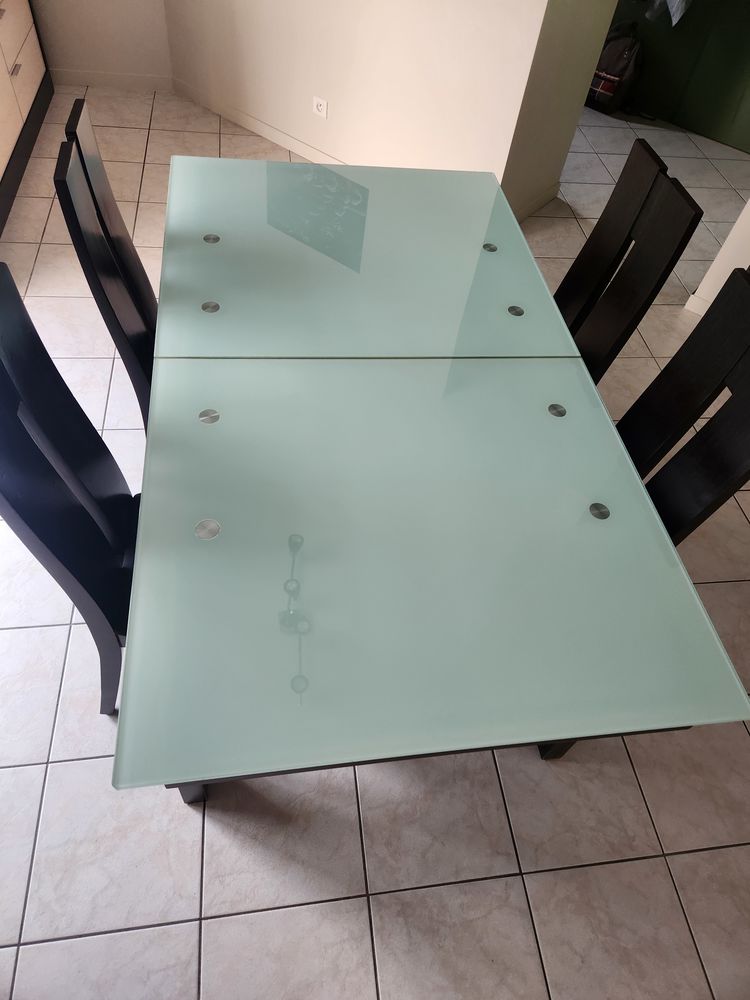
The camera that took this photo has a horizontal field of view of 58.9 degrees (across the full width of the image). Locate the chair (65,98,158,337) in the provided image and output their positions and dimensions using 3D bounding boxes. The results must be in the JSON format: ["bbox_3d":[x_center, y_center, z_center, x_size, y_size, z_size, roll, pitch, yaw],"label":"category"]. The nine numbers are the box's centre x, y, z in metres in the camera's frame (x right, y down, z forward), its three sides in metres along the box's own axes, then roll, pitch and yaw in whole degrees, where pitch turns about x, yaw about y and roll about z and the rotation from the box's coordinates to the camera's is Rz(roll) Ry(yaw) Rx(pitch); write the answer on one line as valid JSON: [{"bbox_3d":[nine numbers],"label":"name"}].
[{"bbox_3d":[-0.418,-0.402,1.768,0.522,1.058,0.350,-2,53,-9],"label":"chair"}]

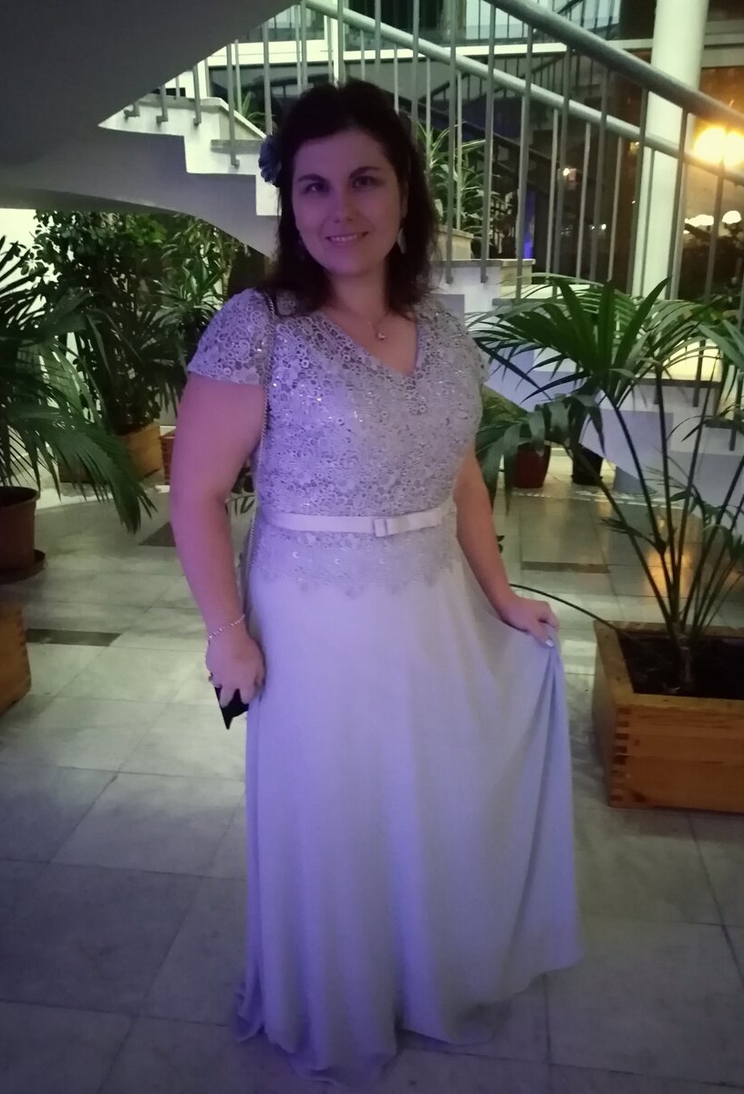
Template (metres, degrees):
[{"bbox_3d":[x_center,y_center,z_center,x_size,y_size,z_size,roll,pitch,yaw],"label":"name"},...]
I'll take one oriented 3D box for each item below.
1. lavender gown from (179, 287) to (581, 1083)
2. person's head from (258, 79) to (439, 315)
[{"bbox_3d":[0.053,0.239,1.489,0.700,1.370,0.450,-9,20,-22],"label":"lavender gown"},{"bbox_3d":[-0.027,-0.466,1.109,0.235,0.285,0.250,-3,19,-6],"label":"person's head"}]

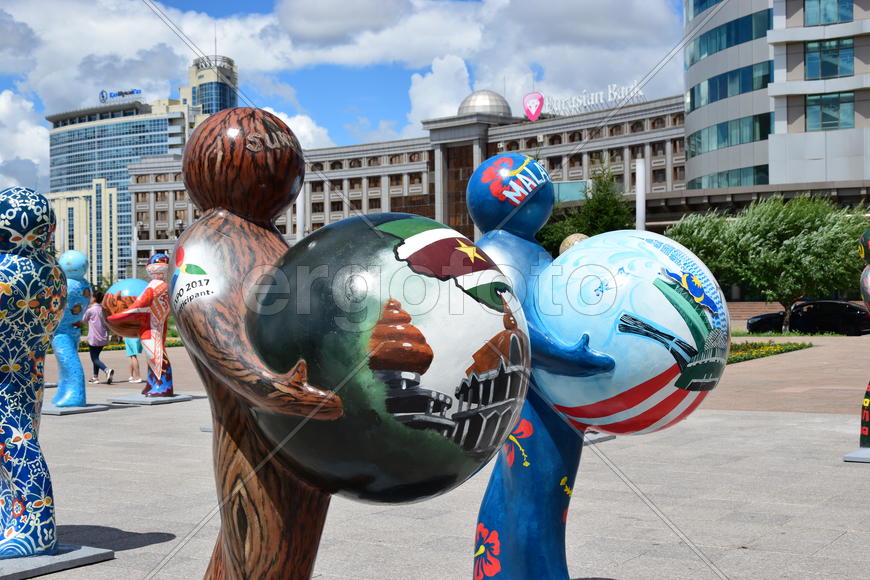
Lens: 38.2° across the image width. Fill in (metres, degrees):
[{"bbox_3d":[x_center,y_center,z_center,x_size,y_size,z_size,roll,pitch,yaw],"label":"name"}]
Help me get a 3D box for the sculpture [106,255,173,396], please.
[{"bbox_3d":[-4.470,0.533,19.111,1.150,2.150,0.920,0,0,27],"label":"sculpture"}]

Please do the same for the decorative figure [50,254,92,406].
[{"bbox_3d":[-5.267,0.534,17.399,1.150,2.150,0.920,0,0,24],"label":"decorative figure"}]

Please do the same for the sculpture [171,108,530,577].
[{"bbox_3d":[-0.258,0.483,4.006,1.180,2.170,0.950,-1,0,20],"label":"sculpture"}]

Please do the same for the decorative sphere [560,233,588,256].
[{"bbox_3d":[1.516,-0.389,13.200,0.402,0.402,0.402,0,0,0],"label":"decorative sphere"}]

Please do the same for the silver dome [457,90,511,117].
[{"bbox_3d":[7.759,-28.817,195.000,8.400,4.400,8.400,0,0,0],"label":"silver dome"}]

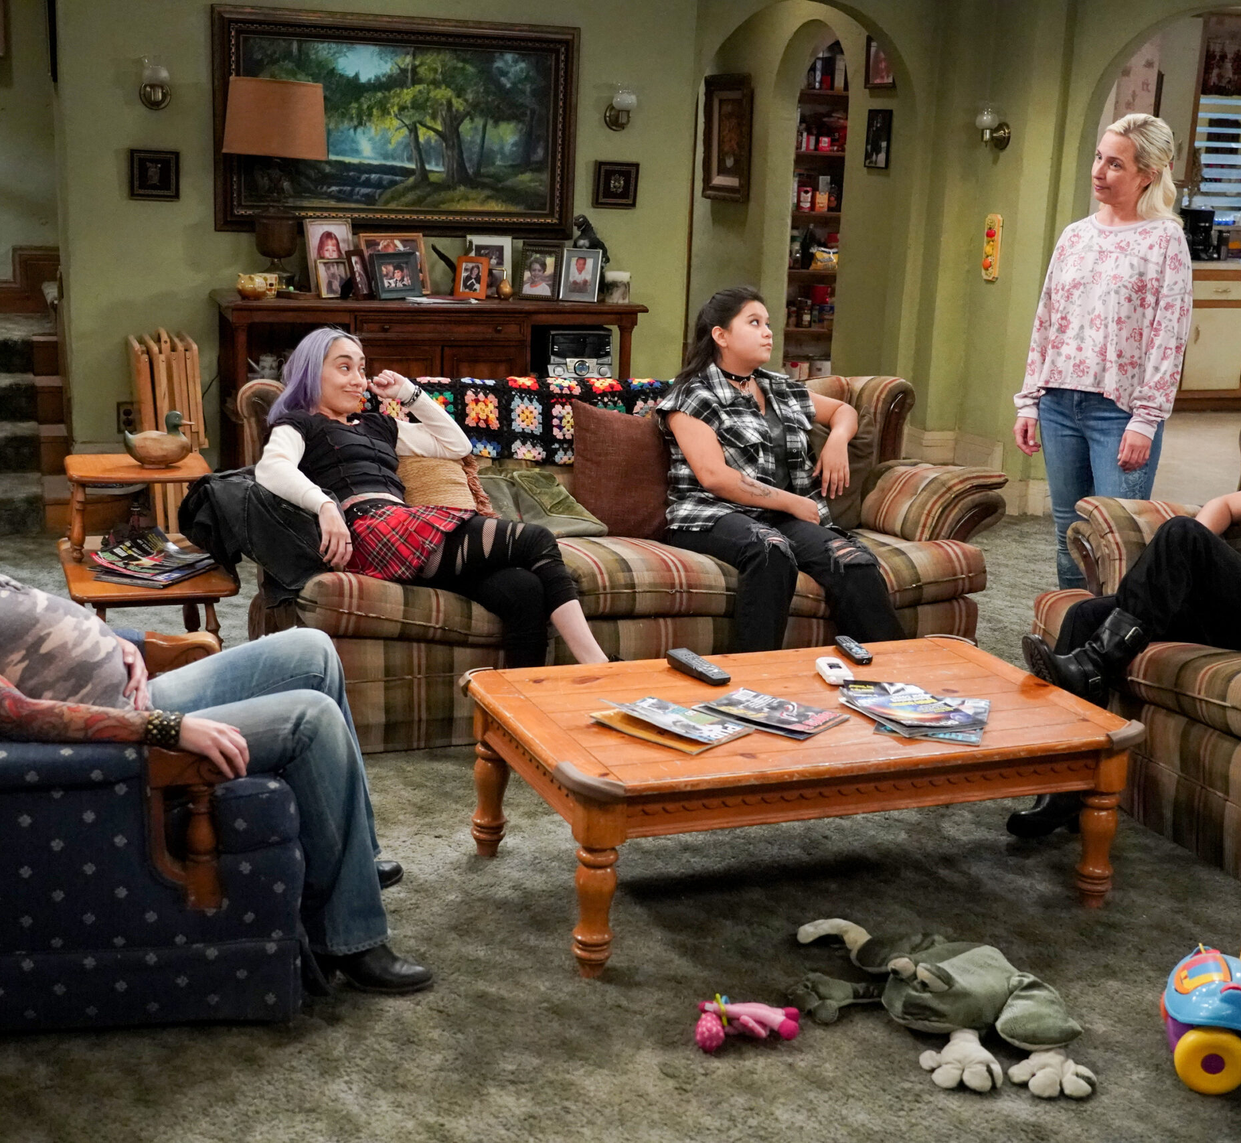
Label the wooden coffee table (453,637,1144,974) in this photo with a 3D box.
[{"bbox_3d":[0.362,0.463,3.631,1.244,0.396,0.742,-3,15,-21],"label":"wooden coffee table"}]

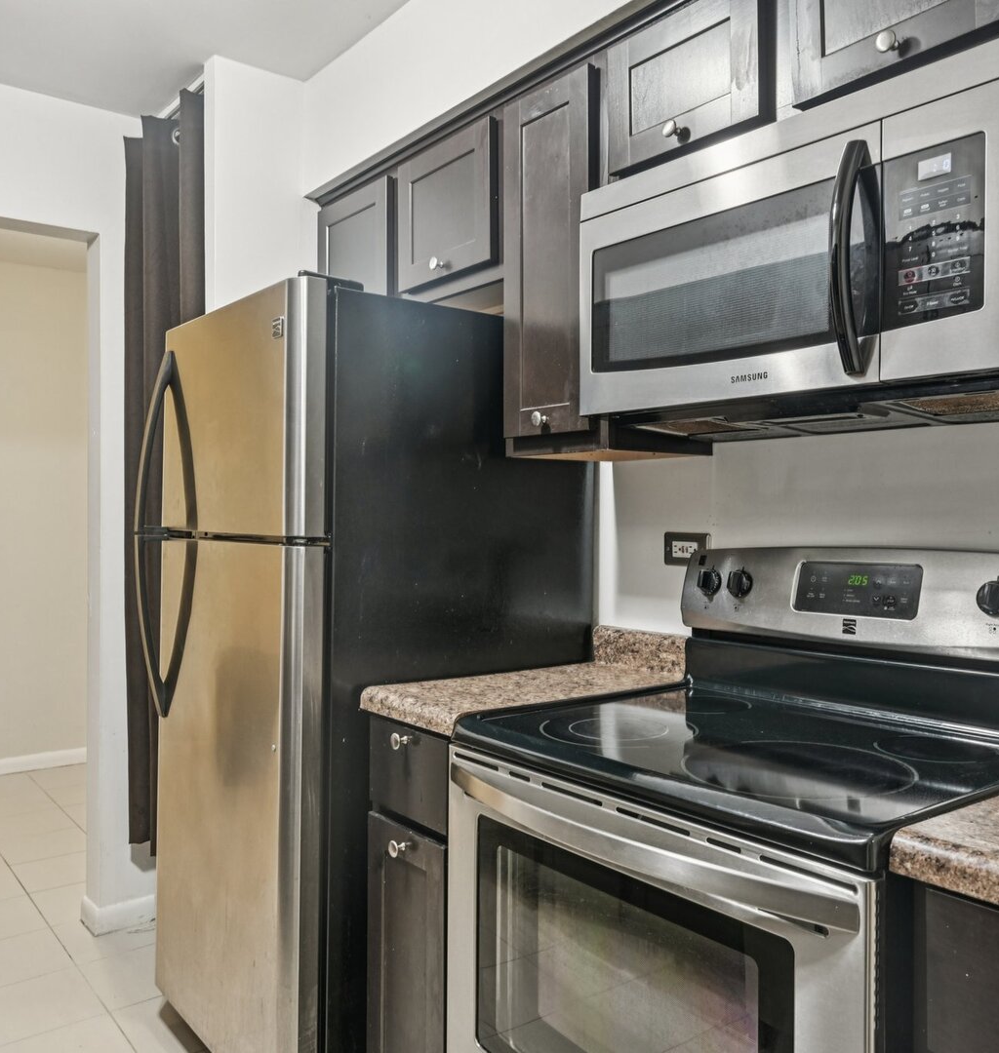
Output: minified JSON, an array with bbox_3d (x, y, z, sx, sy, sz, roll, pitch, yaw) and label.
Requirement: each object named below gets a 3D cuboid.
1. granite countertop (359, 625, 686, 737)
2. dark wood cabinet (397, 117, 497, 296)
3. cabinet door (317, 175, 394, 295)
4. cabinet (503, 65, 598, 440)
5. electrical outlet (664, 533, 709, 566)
[{"bbox_3d":[0.074,0.299,1.827,0.655,0.123,0.303,0,0,-40],"label":"granite countertop"},{"bbox_3d":[-0.020,-0.756,2.202,0.315,0.324,0.377,0,0,-40],"label":"dark wood cabinet"},{"bbox_3d":[-0.402,-0.754,2.419,0.020,0.320,0.358,0,0,-41],"label":"cabinet door"},{"bbox_3d":[0.215,-0.546,1.921,0.315,0.738,0.270,0,0,-40],"label":"cabinet"},{"bbox_3d":[0.411,0.049,1.927,0.013,0.072,0.120,0,0,-40],"label":"electrical outlet"}]

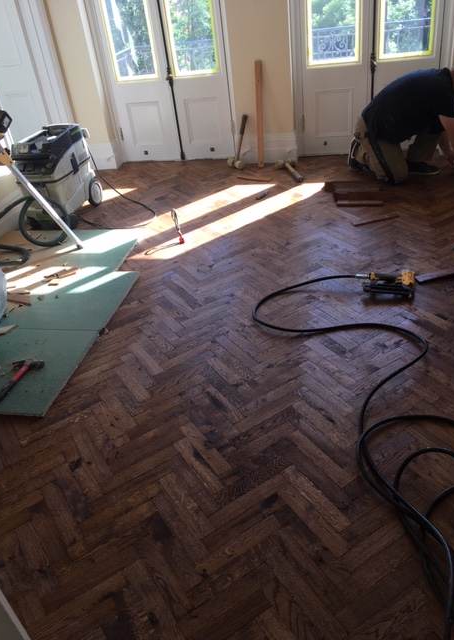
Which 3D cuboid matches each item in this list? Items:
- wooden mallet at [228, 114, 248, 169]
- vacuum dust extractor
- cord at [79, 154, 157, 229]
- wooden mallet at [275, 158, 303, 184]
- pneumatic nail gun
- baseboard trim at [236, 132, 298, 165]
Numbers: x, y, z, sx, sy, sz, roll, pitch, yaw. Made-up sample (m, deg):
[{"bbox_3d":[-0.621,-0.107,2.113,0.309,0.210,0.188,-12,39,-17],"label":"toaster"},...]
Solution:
[{"bbox_3d":[0.112,-1.494,4.490,0.072,0.438,0.138,-4,27,-37],"label":"wooden mallet"},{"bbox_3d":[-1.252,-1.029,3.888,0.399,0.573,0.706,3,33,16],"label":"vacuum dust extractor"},{"bbox_3d":[-0.797,-0.958,3.869,0.645,0.368,0.655,3,33,16],"label":"cord"},{"bbox_3d":[0.518,-1.180,4.235,0.138,0.072,0.475,-11,34,-6],"label":"wooden mallet"},{"bbox_3d":[0.751,-0.166,2.545,0.276,0.070,0.200,3,33,16],"label":"pneumatic nail gun"},{"bbox_3d":[0.324,-1.452,4.526,0.522,0.256,0.036,3,33,16],"label":"baseboard trim"}]

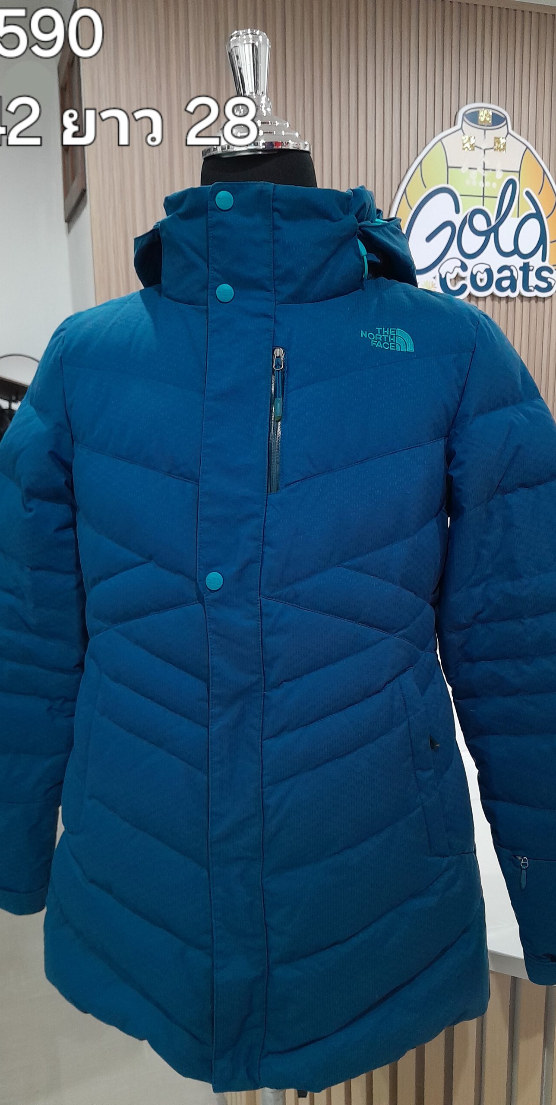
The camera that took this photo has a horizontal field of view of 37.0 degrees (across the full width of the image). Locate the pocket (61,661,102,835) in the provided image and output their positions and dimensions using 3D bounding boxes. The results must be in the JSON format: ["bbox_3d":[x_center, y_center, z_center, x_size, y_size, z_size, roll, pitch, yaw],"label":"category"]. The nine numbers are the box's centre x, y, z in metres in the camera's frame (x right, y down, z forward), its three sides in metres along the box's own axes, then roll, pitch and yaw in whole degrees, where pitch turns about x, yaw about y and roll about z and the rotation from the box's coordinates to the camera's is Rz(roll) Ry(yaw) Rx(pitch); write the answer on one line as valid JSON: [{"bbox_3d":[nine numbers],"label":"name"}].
[{"bbox_3d":[-0.192,0.194,0.818,0.014,0.170,0.029,2,8,-41],"label":"pocket"}]

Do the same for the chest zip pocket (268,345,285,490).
[{"bbox_3d":[-0.001,-0.109,0.686,0.014,0.119,0.010,2,1,1],"label":"chest zip pocket"}]

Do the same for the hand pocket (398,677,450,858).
[{"bbox_3d":[0.137,0.199,0.775,0.029,0.168,0.014,-13,6,-37],"label":"hand pocket"}]

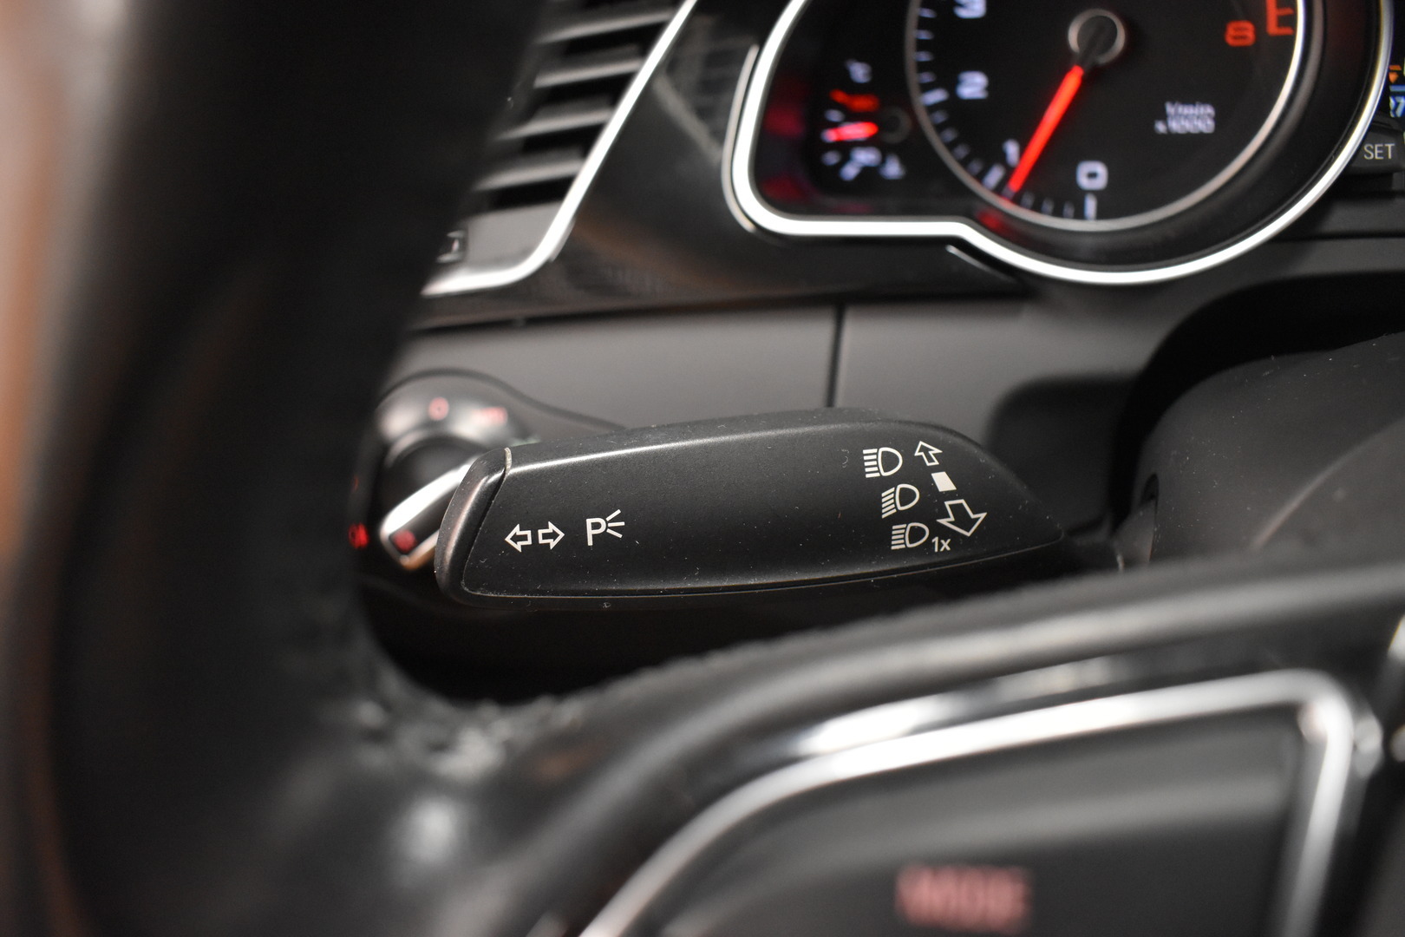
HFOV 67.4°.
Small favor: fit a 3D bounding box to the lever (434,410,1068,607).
[{"bbox_3d":[0.008,0.007,0.195,0.115,0.032,0.024,-4,-3,0],"label":"lever"}]

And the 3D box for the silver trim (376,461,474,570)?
[{"bbox_3d":[-0.073,0.013,0.295,0.036,0.013,0.012,-37,1,-5],"label":"silver trim"}]

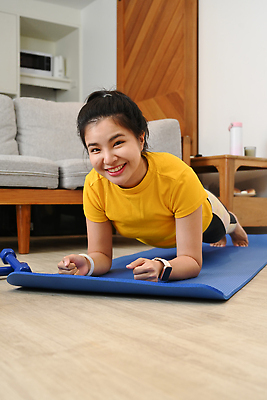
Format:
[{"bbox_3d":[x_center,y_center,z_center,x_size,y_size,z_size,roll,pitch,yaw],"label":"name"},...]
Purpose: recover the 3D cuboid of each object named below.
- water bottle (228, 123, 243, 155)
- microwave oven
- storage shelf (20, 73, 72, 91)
[{"bbox_3d":[0.614,-0.360,2.860,0.080,0.202,0.075,0,1,0],"label":"water bottle"},{"bbox_3d":[-1.230,-1.559,5.595,0.450,0.270,0.345,0,1,-33],"label":"microwave oven"},{"bbox_3d":[-1.160,-1.360,5.677,0.706,0.129,0.442,0,1,-33],"label":"storage shelf"}]

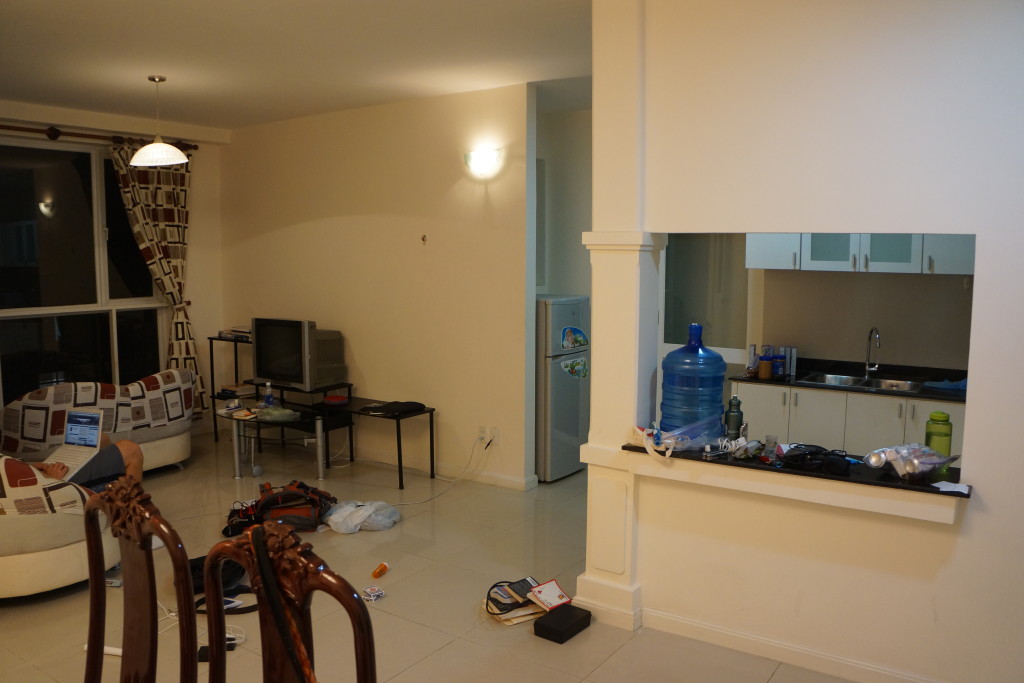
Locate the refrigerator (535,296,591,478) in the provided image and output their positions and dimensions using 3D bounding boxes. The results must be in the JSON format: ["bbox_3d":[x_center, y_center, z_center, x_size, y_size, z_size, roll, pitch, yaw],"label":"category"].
[{"bbox_3d":[0.199,0.317,5.797,0.570,1.310,0.540,4,7,34],"label":"refrigerator"}]

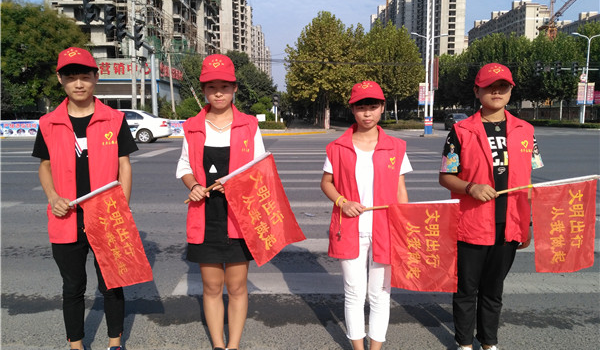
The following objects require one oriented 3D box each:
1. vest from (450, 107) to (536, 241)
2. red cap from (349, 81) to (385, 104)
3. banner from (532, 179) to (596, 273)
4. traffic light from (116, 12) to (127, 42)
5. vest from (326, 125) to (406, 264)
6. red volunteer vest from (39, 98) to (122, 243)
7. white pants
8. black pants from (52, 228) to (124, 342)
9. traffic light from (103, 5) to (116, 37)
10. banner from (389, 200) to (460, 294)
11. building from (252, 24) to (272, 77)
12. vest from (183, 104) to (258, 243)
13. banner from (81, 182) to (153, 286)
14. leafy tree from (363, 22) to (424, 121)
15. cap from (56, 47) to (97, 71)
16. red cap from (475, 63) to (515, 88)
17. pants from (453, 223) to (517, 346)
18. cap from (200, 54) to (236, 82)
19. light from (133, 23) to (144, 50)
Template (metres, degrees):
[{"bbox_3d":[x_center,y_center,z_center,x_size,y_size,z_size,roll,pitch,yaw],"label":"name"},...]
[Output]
[{"bbox_3d":[1.033,0.013,2.622,0.371,0.715,0.280,1,7,9],"label":"vest"},{"bbox_3d":[0.344,-0.425,2.511,0.175,0.128,0.250,2,8,15],"label":"red cap"},{"bbox_3d":[1.310,0.249,2.410,0.315,0.440,0.060,1,7,7],"label":"banner"},{"bbox_3d":[-8.781,-7.248,23.878,0.420,1.358,0.440,2,7,11],"label":"traffic light"},{"bbox_3d":[0.342,0.090,2.514,0.410,0.700,0.270,1,8,5],"label":"vest"},{"bbox_3d":[-1.120,-0.027,2.519,0.420,0.750,0.260,-1,8,-10],"label":"red volunteer vest"},{"bbox_3d":[0.355,0.582,2.601,0.300,0.680,0.220,1,8,5],"label":"white pants"},{"bbox_3d":[-1.158,0.558,2.678,0.345,0.685,0.260,-2,8,-14],"label":"black pants"},{"bbox_3d":[-8.574,-6.972,21.900,0.450,1.400,0.480,1,8,6],"label":"traffic light"},{"bbox_3d":[0.615,0.357,2.425,0.325,0.440,0.060,1,7,9],"label":"banner"},{"bbox_3d":[-29.000,-61.845,289.328,16.000,48.000,60.000,0,8,0],"label":"building"},{"bbox_3d":[-0.422,-0.008,2.621,0.389,0.735,0.250,0,7,-6],"label":"vest"},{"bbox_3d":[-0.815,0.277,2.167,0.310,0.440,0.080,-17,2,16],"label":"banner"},{"bbox_3d":[9.055,-10.024,47.000,6.000,9.800,6.000,0,8,0],"label":"leafy tree"},{"bbox_3d":[-1.094,-0.571,2.385,0.185,0.130,0.260,-3,11,-19],"label":"cap"},{"bbox_3d":[1.005,-0.514,2.514,0.182,0.132,0.260,2,8,16],"label":"red cap"},{"bbox_3d":[1.000,0.574,2.661,0.340,0.780,0.240,0,8,2],"label":"pants"},{"bbox_3d":[-0.405,-0.537,2.410,0.178,0.140,0.260,-1,18,-5],"label":"cap"},{"bbox_3d":[-9.046,-7.718,27.300,0.450,1.360,0.460,0,8,0],"label":"light"}]

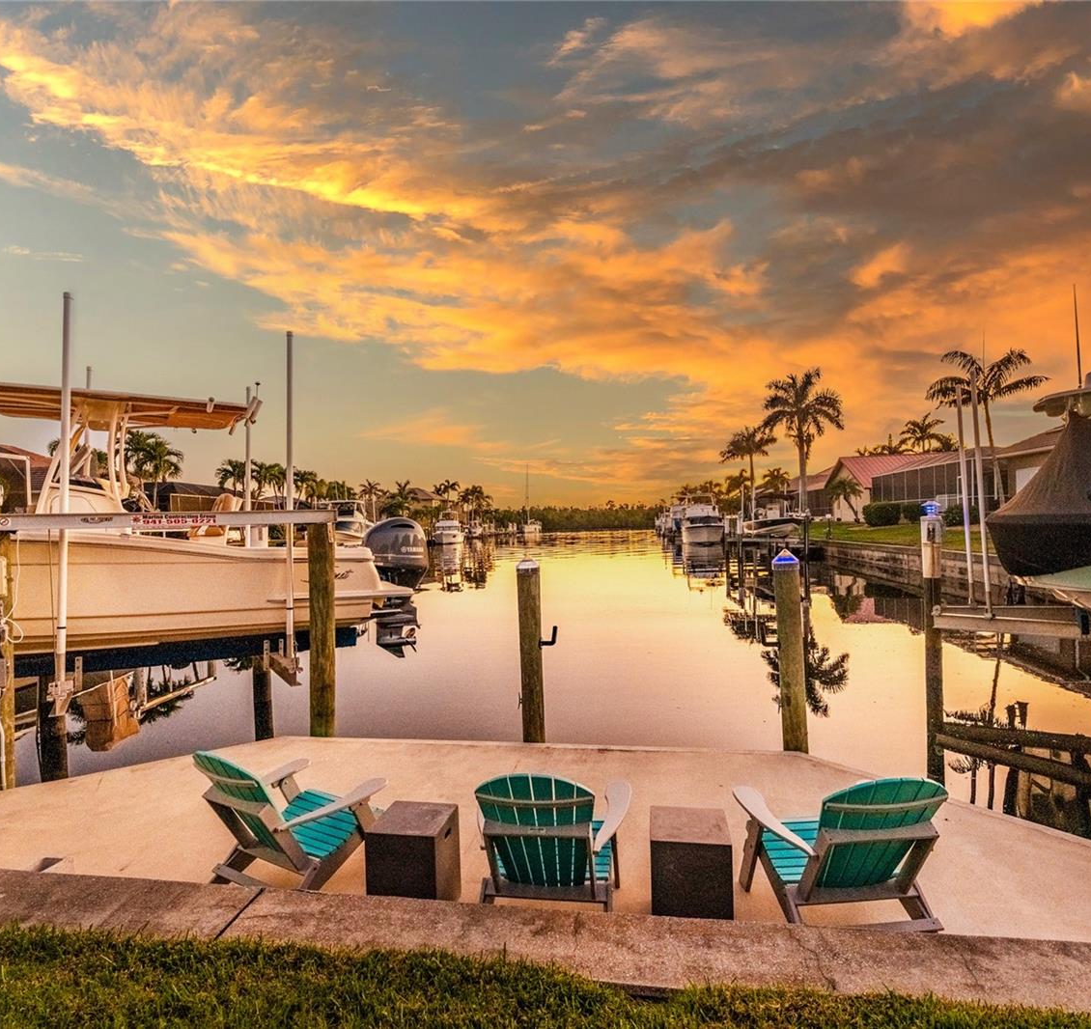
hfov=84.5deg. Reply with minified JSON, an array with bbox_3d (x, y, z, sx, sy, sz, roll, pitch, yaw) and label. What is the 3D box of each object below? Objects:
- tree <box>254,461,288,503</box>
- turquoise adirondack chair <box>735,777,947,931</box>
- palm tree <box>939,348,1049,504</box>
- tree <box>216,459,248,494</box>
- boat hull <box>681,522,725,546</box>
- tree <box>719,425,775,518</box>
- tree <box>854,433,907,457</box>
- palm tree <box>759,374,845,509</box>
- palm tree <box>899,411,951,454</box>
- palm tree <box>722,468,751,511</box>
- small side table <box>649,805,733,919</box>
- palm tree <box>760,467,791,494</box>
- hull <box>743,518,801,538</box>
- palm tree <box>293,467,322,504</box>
[{"bbox_3d":[-19.746,-0.864,43.000,2.500,5.873,2.500,-1,-1,0],"label":"tree"},{"bbox_3d":[1.501,1.564,2.998,0.845,0.887,0.908,-1,-1,-4],"label":"turquoise adirondack chair"},{"bbox_3d":[21.360,-3.582,29.000,5.000,8.678,5.000,-1,-1,0],"label":"palm tree"},{"bbox_3d":[-22.346,-0.749,42.968,2.500,6.450,2.500,-1,-1,0],"label":"tree"},{"bbox_3d":[15.875,1.960,61.000,3.900,2.200,11.000,-1,-1,8],"label":"boat hull"},{"bbox_3d":[23.238,-4.250,67.941,6.000,11.717,6.000,-1,-1,0],"label":"tree"},{"bbox_3d":[36.437,-3.747,64.950,5.200,10.004,5.200,-1,-1,0],"label":"tree"},{"bbox_3d":[23.488,-6.241,55.000,7.100,14.250,7.100,-1,-1,0],"label":"palm tree"},{"bbox_3d":[42.842,-5.463,68.000,5.000,12.292,5.000,-1,-1,0],"label":"palm tree"},{"bbox_3d":[26.217,-2.292,81.960,4.000,7.936,4.000,-1,-1,0],"label":"palm tree"},{"bbox_3d":[0.724,1.789,2.996,0.371,0.477,0.351,-1,-1,10],"label":"small side table"},{"bbox_3d":[28.804,-2.166,74.963,4.000,7.419,4.000,-1,-1,0],"label":"palm tree"},{"bbox_3d":[12.589,0.760,33.500,2.300,1.200,5.500,-1,-1,5],"label":"hull"},{"bbox_3d":[-18.879,-0.660,47.969,2.600,6.202,2.600,-1,-1,0],"label":"palm tree"}]

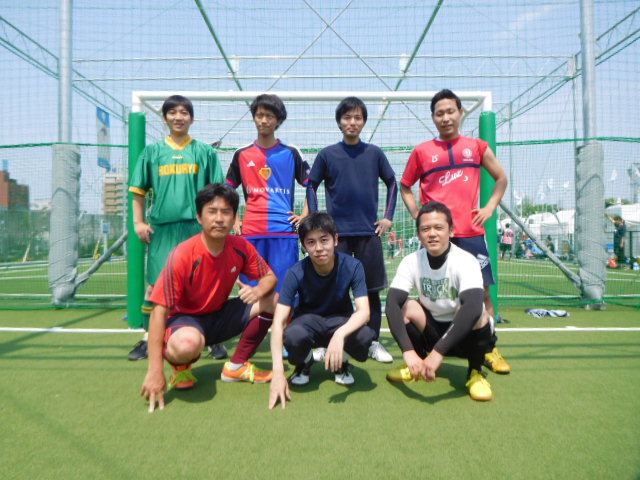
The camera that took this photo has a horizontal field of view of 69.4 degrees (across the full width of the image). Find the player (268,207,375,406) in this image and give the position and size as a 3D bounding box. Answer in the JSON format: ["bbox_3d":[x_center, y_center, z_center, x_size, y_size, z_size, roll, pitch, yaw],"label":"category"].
[{"bbox_3d":[0.015,0.306,2.404,0.560,0.920,0.660,0,0,0],"label":"player"}]

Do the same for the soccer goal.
[{"bbox_3d":[-0.060,-0.262,4.409,3.270,2.090,0.860,0,0,0],"label":"soccer goal"}]

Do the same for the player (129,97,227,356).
[{"bbox_3d":[-0.955,-0.108,3.118,0.670,1.760,0.380,0,-1,-7],"label":"player"}]

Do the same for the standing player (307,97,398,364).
[{"bbox_3d":[0.210,-0.084,3.047,0.610,1.710,0.370,0,0,2],"label":"standing player"}]

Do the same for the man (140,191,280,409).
[{"bbox_3d":[-0.560,0.246,2.375,0.690,1.040,0.680,0,-1,-11],"label":"man"}]

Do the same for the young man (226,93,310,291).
[{"bbox_3d":[-0.350,-0.108,3.158,0.580,1.760,0.360,0,-1,-5],"label":"young man"}]

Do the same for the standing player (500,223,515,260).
[{"bbox_3d":[8.930,0.076,22.007,0.550,1.720,0.400,0,-1,-11],"label":"standing player"}]

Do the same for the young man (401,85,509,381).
[{"bbox_3d":[0.840,-0.085,2.877,0.690,1.710,0.400,0,-1,9],"label":"young man"}]

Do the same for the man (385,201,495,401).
[{"bbox_3d":[0.620,0.281,2.434,0.580,0.970,0.600,0,-1,6],"label":"man"}]

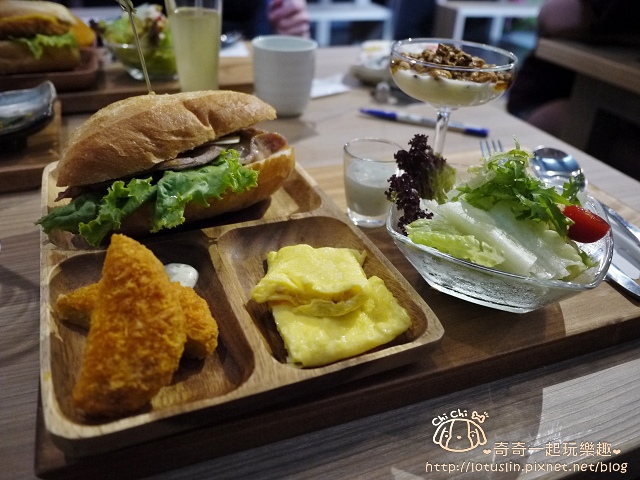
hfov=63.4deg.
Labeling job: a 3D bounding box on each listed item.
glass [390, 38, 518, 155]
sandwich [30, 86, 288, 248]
[{"bbox_3d":[0.091,-0.089,0.400,0.094,0.106,0.094,4,33,0],"label":"glass"},{"bbox_3d":[-0.095,-0.059,0.349,0.172,0.072,0.078,-18,39,-31],"label":"sandwich"}]

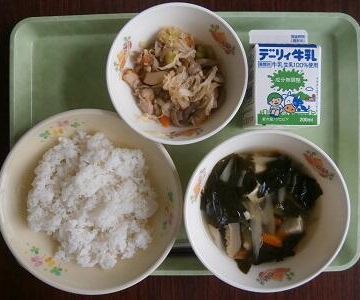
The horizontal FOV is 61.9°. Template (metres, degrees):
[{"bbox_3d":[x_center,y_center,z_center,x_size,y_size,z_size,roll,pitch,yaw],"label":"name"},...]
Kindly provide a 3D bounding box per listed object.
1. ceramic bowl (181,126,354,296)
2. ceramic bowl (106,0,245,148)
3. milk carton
[{"bbox_3d":[0.076,0.054,0.292,0.146,0.058,0.146,0,90,0],"label":"ceramic bowl"},{"bbox_3d":[-0.002,-0.068,0.294,0.126,0.054,0.126,0,90,0],"label":"ceramic bowl"},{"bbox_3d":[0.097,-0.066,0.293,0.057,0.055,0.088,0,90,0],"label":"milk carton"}]

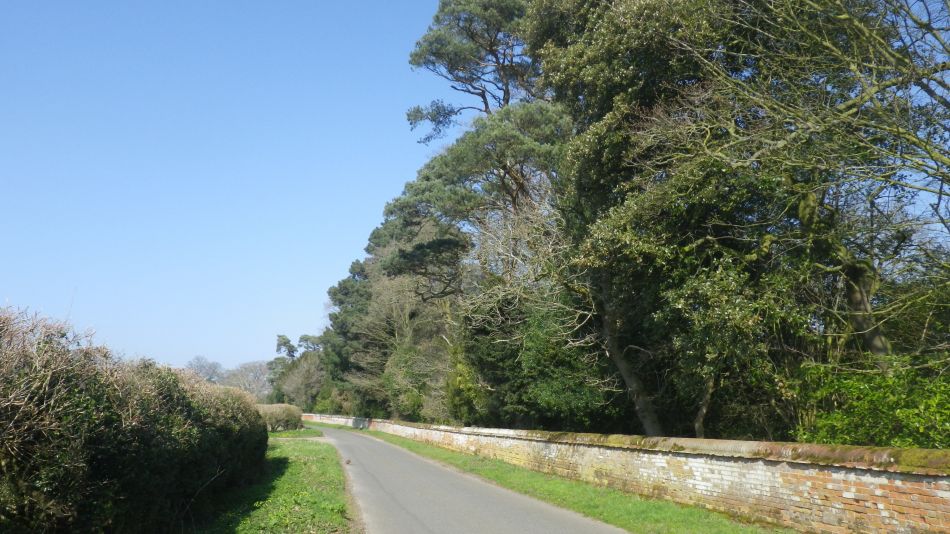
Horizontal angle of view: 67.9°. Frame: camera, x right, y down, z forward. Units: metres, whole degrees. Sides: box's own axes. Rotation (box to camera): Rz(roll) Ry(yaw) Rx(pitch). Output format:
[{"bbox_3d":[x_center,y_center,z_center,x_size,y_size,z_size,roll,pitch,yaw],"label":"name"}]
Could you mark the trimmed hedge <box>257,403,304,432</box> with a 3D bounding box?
[{"bbox_3d":[-18.650,14.090,66.000,5.200,2.500,3.000,6,-13,-24],"label":"trimmed hedge"}]

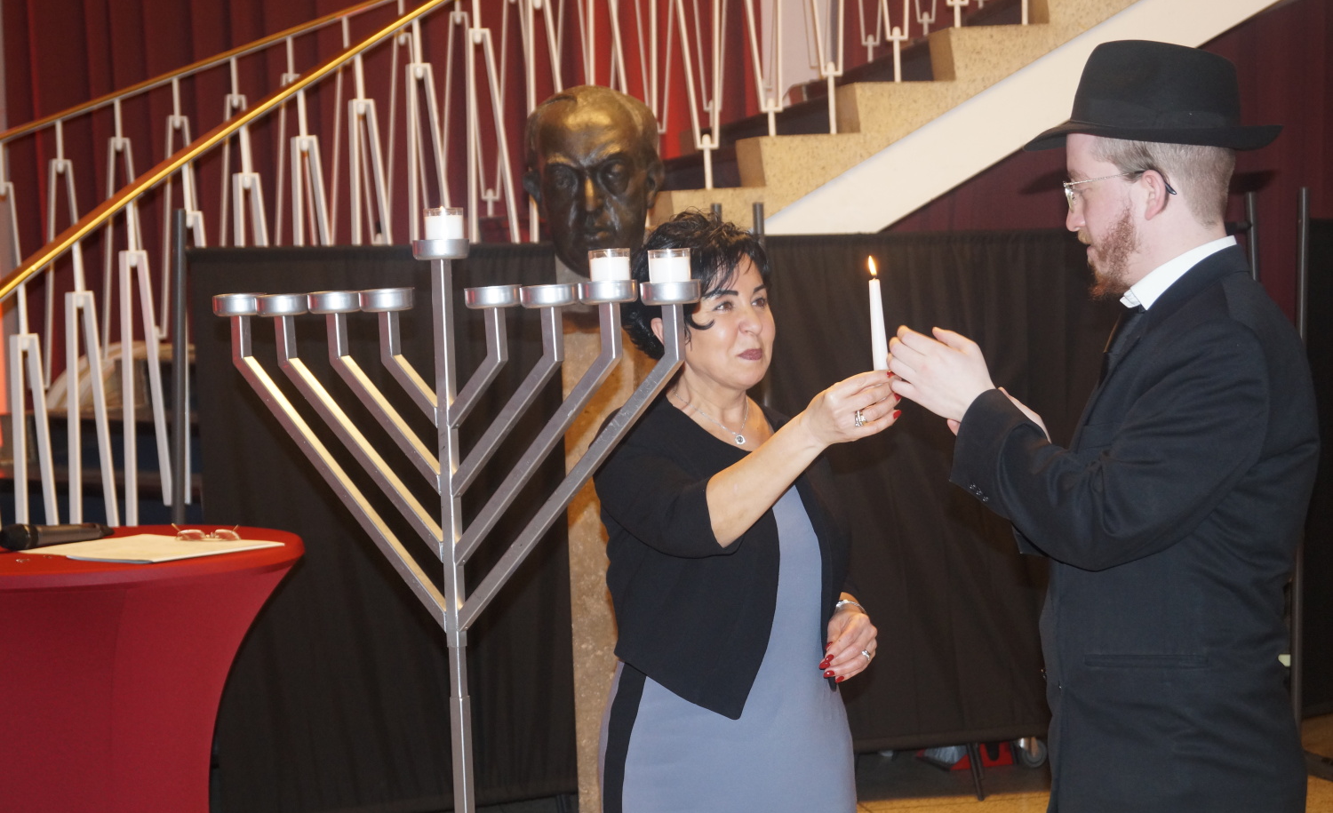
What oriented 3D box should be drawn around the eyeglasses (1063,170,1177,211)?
[{"bbox_3d":[0.554,-0.262,2.705,0.130,0.038,0.136,-9,2,13],"label":"eyeglasses"}]

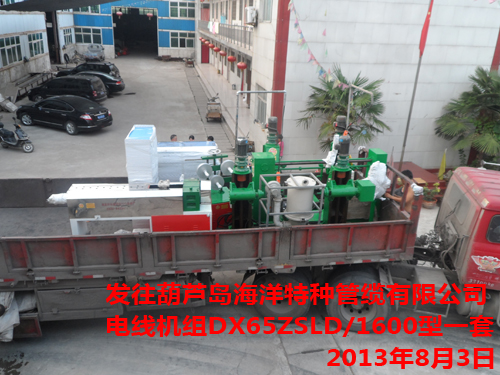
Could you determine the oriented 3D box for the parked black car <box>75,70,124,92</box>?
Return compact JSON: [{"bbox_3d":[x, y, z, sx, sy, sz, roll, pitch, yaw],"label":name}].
[{"bbox_3d":[-10.802,-6.888,26.829,4.780,1.460,1.810,2,22,-1],"label":"parked black car"}]

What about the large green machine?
[{"bbox_3d":[0.662,-0.174,6.980,3.137,1.761,1.732,-1,22,-9],"label":"large green machine"}]

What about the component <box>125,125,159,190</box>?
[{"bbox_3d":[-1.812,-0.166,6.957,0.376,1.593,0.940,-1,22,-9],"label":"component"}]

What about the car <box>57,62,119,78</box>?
[{"bbox_3d":[-12.065,-8.446,30.230,4.650,1.730,1.830,5,22,7],"label":"car"}]

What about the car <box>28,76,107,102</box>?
[{"bbox_3d":[-10.701,-5.685,23.610,4.790,1.630,1.810,6,22,10],"label":"car"}]

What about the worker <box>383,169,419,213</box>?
[{"bbox_3d":[2.719,0.462,7.316,0.544,1.603,0.465,-1,22,-9],"label":"worker"}]

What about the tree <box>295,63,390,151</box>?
[{"bbox_3d":[2.728,-1.665,11.978,2.869,3.760,2.177,-1,22,-9],"label":"tree"}]

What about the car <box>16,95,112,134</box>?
[{"bbox_3d":[-8.554,-3.449,18.439,4.850,1.480,1.800,13,24,24],"label":"car"}]

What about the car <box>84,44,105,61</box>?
[{"bbox_3d":[-19.045,-16.457,49.760,1.600,1.570,3.700,2,22,-1],"label":"car"}]

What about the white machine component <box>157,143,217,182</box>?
[{"bbox_3d":[-1.159,-0.155,7.403,1.069,1.286,0.465,-1,22,-9],"label":"white machine component"}]

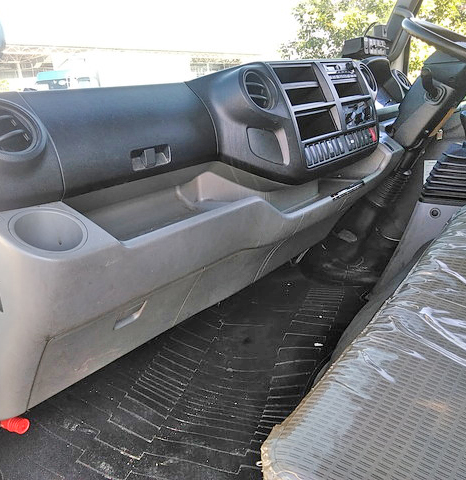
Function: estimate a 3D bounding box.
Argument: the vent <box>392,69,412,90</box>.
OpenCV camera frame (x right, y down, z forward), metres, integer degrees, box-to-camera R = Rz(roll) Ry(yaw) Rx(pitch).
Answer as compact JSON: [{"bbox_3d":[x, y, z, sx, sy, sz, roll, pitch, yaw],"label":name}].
[{"bbox_3d":[0.598,-0.568,1.797,0.105,0.105,0.040,-21,-9,-44],"label":"vent"}]

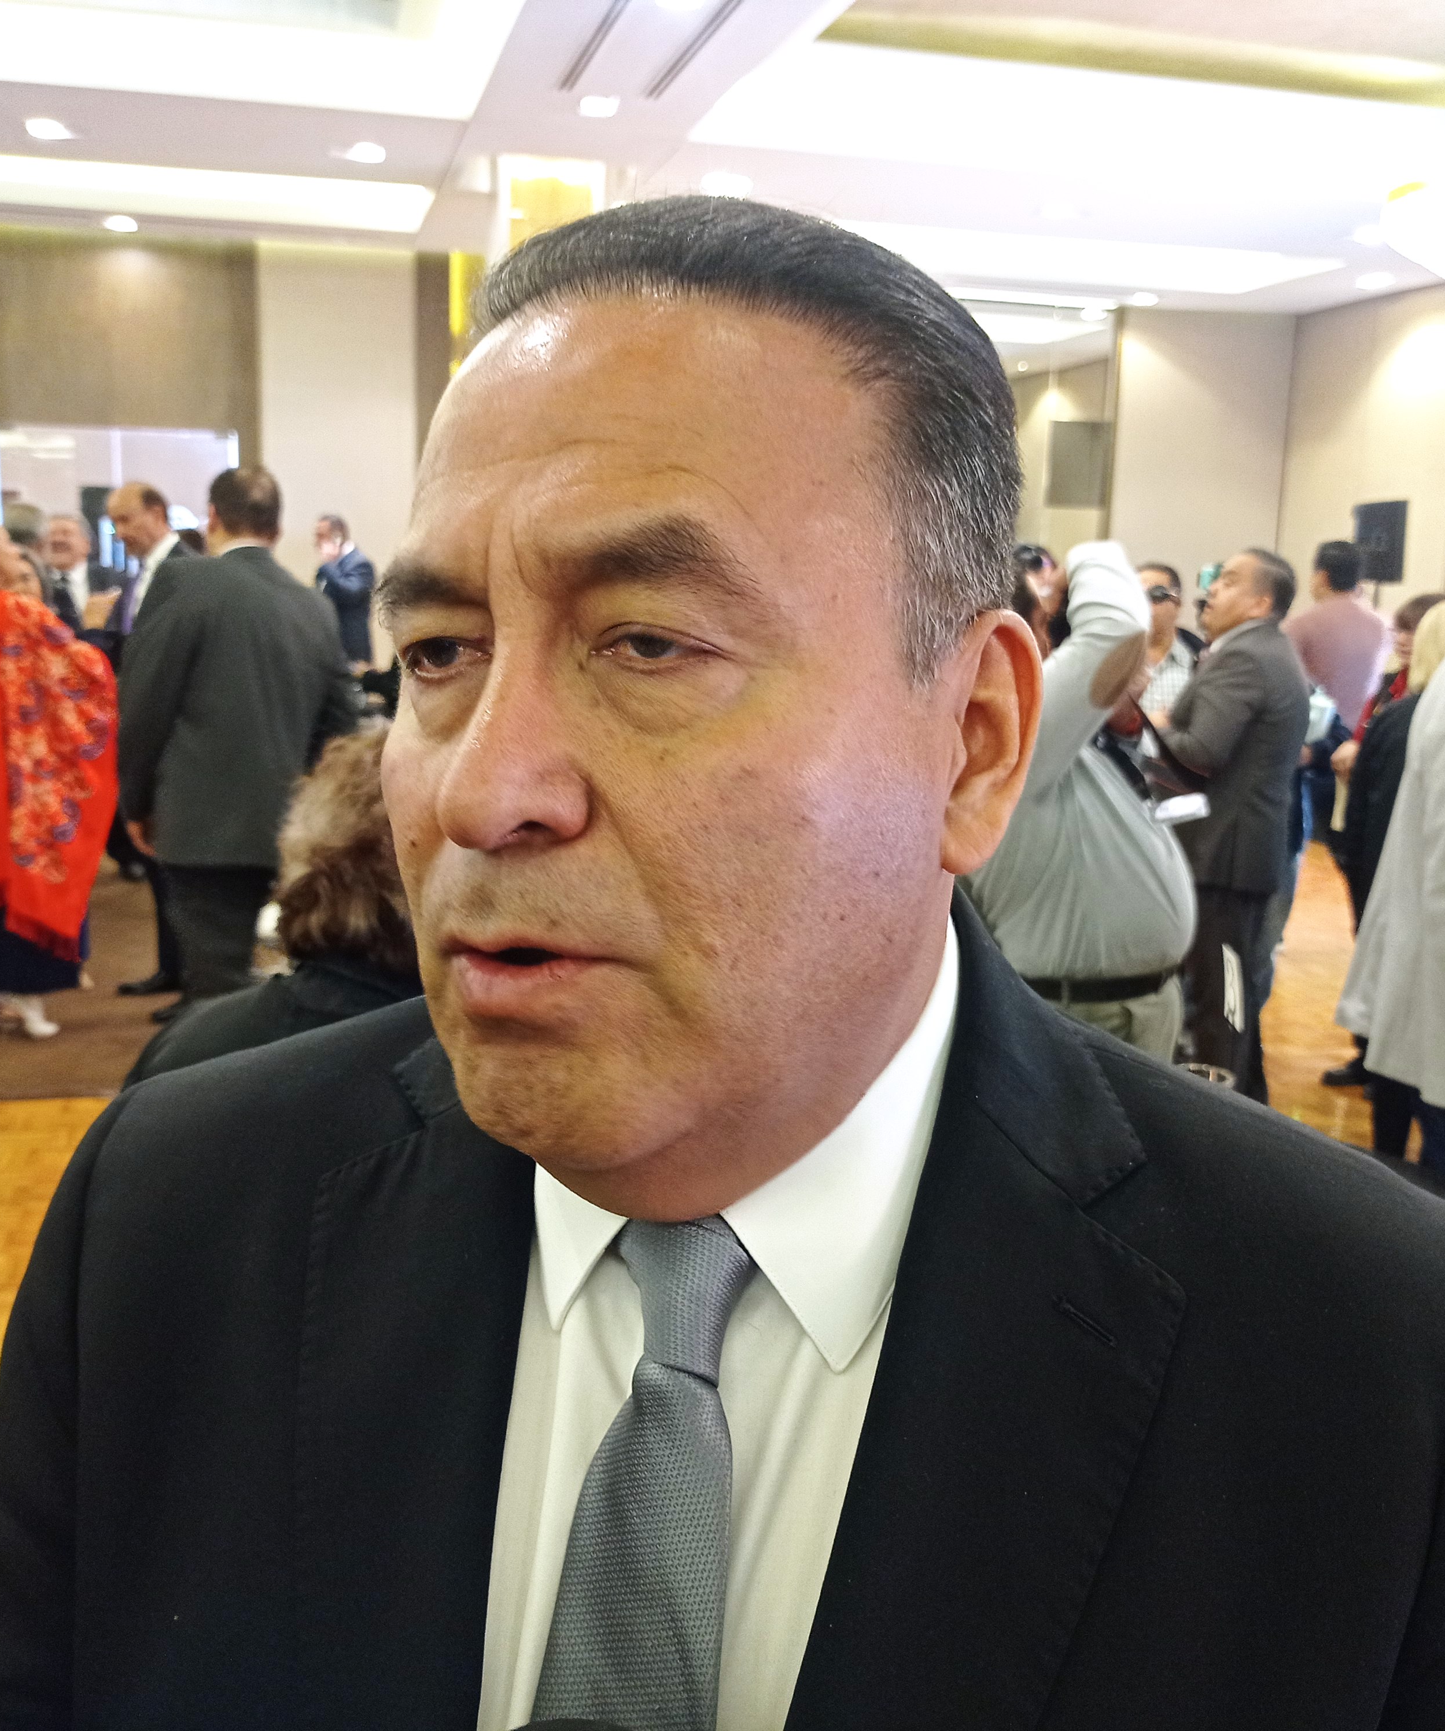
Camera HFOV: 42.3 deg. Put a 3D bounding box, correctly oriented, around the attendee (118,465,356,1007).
[{"bbox_3d":[-1.315,-0.136,5.061,0.600,1.800,0.380,-3,11,-21],"label":"attendee"}]

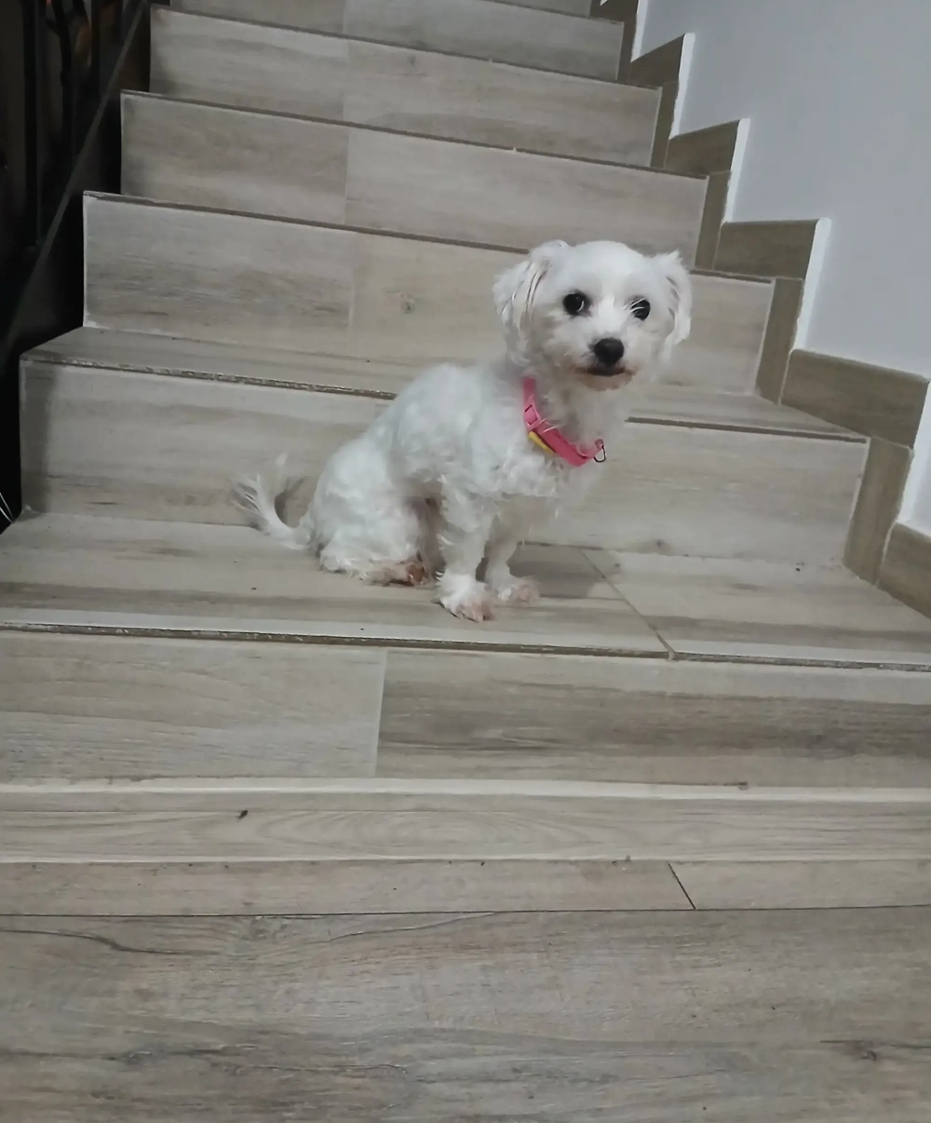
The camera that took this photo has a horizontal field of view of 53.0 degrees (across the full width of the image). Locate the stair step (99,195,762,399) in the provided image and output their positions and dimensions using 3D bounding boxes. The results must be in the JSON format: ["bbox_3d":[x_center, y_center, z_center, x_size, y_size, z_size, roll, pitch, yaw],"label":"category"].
[{"bbox_3d":[-0.046,-0.397,1.387,0.936,0.158,0.272,3,19,-12],"label":"stair step"}]

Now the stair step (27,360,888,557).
[{"bbox_3d":[-0.012,-0.147,1.161,0.936,0.158,0.272,3,19,-12],"label":"stair step"}]

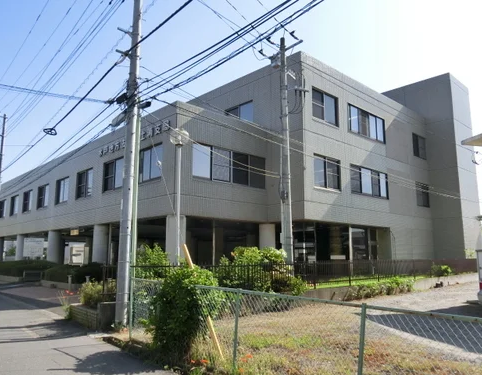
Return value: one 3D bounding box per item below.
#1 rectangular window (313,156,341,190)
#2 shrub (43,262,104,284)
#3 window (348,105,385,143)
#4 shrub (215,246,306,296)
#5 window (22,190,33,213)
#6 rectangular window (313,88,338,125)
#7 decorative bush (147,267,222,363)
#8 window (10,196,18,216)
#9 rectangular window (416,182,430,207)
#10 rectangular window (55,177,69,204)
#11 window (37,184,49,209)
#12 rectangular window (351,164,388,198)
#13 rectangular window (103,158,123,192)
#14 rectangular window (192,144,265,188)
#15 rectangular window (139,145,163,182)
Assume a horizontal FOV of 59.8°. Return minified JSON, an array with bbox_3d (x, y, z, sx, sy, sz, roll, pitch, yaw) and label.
[{"bbox_3d":[4.371,-0.685,21.282,2.245,1.651,0.150,9,-13,-42],"label":"rectangular window"},{"bbox_3d":[-8.407,4.390,21.779,1.500,1.000,5.300,9,-13,-42],"label":"shrub"},{"bbox_3d":[7.792,-3.809,25.914,4.301,1.690,0.190,9,-13,-42],"label":"window"},{"bbox_3d":[0.771,2.848,14.165,2.950,1.680,1.700,9,-13,-42],"label":"shrub"},{"bbox_3d":[-17.200,1.141,33.996,0.190,1.638,2.342,9,-13,-42],"label":"window"},{"bbox_3d":[4.607,-4.365,22.981,2.406,1.741,0.190,9,-13,-42],"label":"rectangular window"},{"bbox_3d":[-0.910,2.073,6.938,1.000,1.460,1.050,0,-10,0],"label":"decorative bush"},{"bbox_3d":[-19.126,1.550,35.545,0.150,1.645,2.279,9,-13,-42],"label":"window"},{"bbox_3d":[13.055,0.553,30.193,1.997,1.638,0.190,9,-13,-42],"label":"rectangular window"},{"bbox_3d":[-11.700,0.248,27.584,0.150,1.645,2.253,9,-13,-42],"label":"rectangular window"},{"bbox_3d":[-14.246,0.695,30.314,0.150,1.645,2.332,9,-13,-42],"label":"window"},{"bbox_3d":[7.778,-0.275,25.318,4.250,1.638,0.190,9,-13,-42],"label":"rectangular window"},{"bbox_3d":[-7.016,-0.662,23.280,0.190,1.677,2.381,9,-13,-42],"label":"rectangular window"},{"bbox_3d":[-0.478,-0.935,19.924,4.559,1.520,0.150,9,-13,-42],"label":"rectangular window"},{"bbox_3d":[-4.220,-1.063,19.567,0.150,1.619,2.227,9,-13,-42],"label":"rectangular window"}]

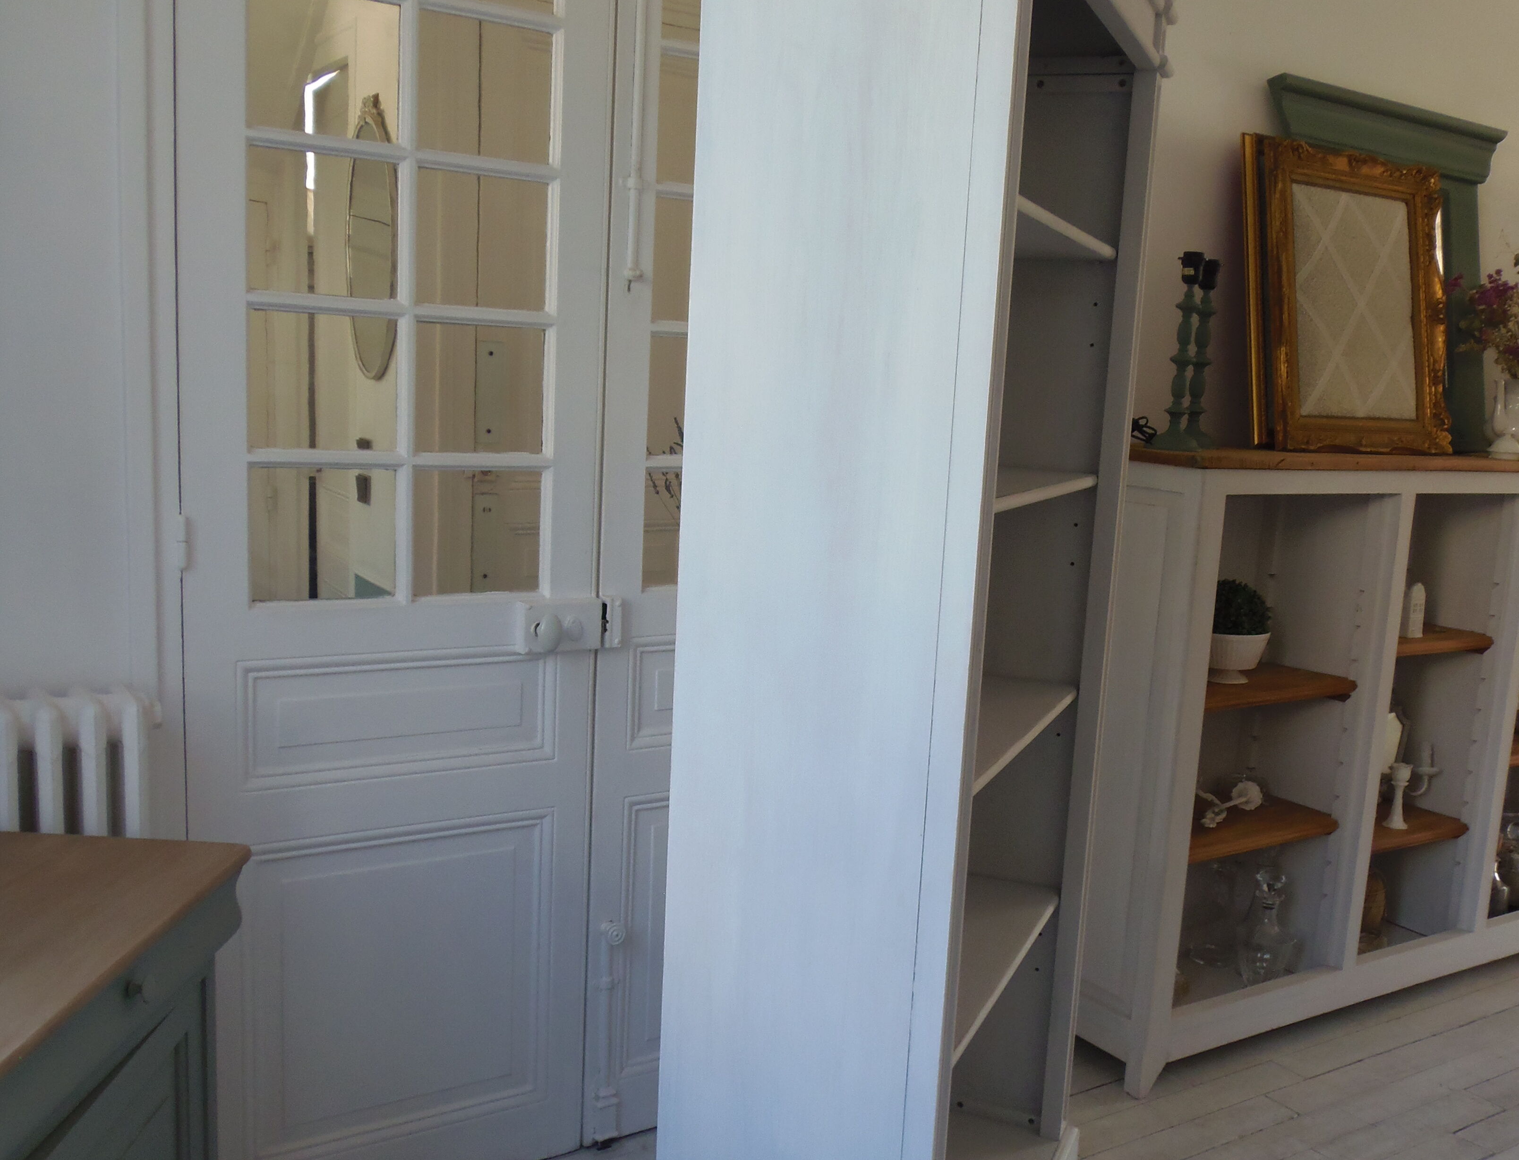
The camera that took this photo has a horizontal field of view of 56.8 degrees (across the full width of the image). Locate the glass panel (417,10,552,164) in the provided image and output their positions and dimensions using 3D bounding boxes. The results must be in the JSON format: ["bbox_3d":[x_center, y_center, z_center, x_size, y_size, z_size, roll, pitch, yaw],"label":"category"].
[{"bbox_3d":[-0.444,-0.787,2.265,0.224,0.211,0.015,-2,10,-31],"label":"glass panel"}]

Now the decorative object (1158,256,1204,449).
[{"bbox_3d":[0.858,-0.460,2.853,0.108,0.395,0.108,-2,10,-31],"label":"decorative object"}]

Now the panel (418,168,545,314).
[{"bbox_3d":[-0.456,-0.551,2.301,0.222,0.212,0.015,-2,10,-31],"label":"panel"}]

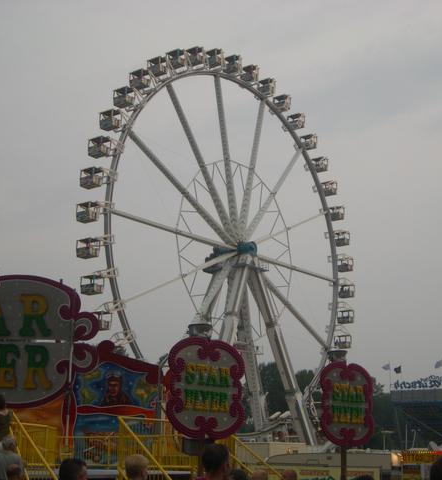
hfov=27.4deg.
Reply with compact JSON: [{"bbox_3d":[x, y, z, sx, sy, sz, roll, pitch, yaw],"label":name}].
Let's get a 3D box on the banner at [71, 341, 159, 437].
[{"bbox_3d":[-3.011,4.364,25.964,2.520,2.980,0.200,4,-15,-12],"label":"banner"}]

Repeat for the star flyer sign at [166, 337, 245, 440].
[{"bbox_3d":[-0.263,2.786,17.072,2.000,1.940,0.220,13,-17,-40],"label":"star flyer sign"}]

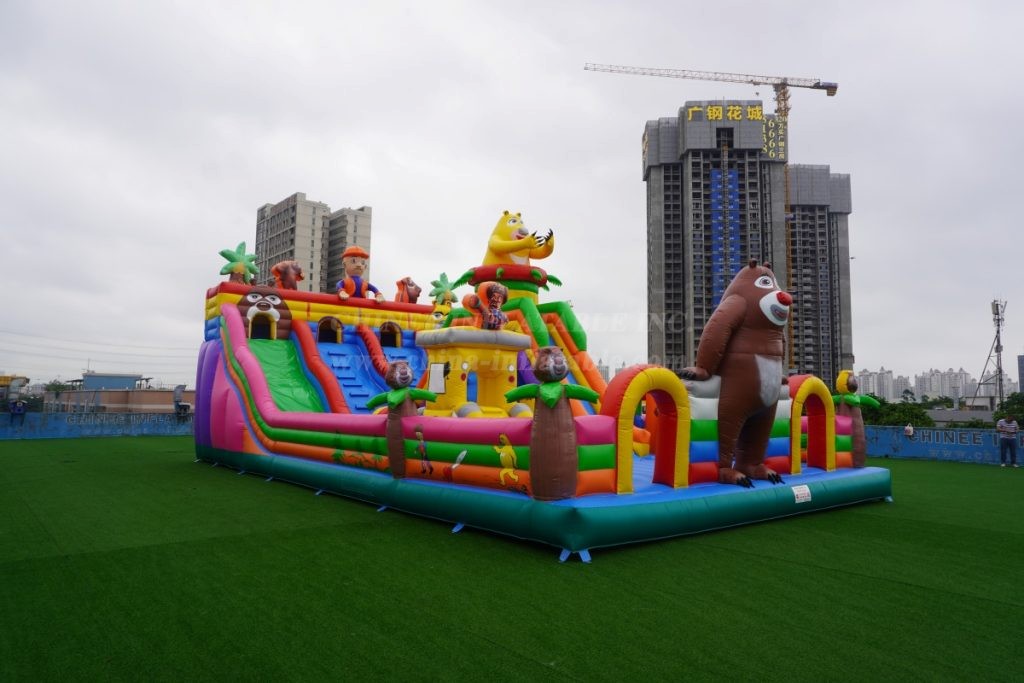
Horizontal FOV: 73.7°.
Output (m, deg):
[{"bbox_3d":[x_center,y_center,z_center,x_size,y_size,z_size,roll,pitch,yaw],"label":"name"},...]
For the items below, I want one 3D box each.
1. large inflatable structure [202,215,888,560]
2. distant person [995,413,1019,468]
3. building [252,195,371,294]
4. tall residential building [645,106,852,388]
[{"bbox_3d":[-1.306,0.094,19.076,9.000,7.200,18.100,4,-6,-38],"label":"large inflatable structure"},{"bbox_3d":[15.918,3.193,22.002,0.520,1.650,0.360,-4,-7,39],"label":"distant person"},{"bbox_3d":[-59.295,-6.066,200.241,22.570,65.371,28.675,5,-7,-41],"label":"building"},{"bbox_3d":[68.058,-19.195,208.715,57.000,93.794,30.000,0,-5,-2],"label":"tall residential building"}]

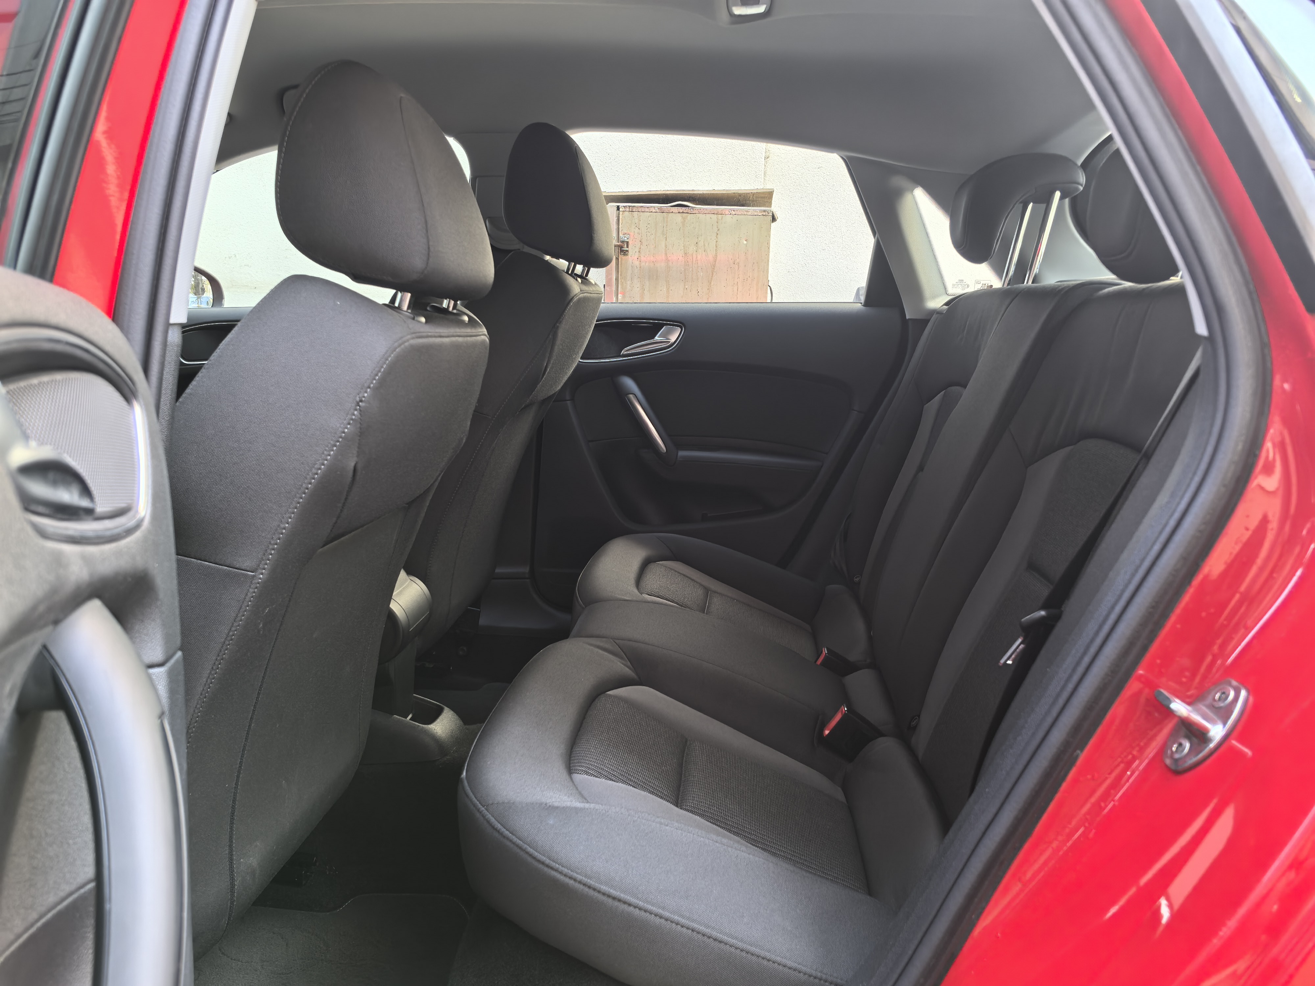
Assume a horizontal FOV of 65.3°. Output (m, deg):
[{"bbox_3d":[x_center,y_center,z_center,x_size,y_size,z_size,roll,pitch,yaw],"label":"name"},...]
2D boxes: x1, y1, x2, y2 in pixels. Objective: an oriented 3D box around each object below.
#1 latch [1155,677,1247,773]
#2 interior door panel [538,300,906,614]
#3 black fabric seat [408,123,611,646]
[{"bbox_3d":[0.354,0.147,0.685,0.048,0.078,0.040,37,0,-16],"label":"latch"},{"bbox_3d":[0.113,-0.087,2.137,0.785,0.632,0.122,2,10,5],"label":"interior door panel"},{"bbox_3d":[-0.504,-0.174,1.835,0.806,0.908,0.530,2,10,5],"label":"black fabric seat"}]

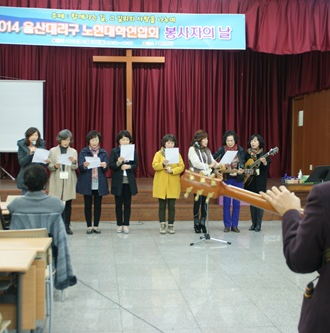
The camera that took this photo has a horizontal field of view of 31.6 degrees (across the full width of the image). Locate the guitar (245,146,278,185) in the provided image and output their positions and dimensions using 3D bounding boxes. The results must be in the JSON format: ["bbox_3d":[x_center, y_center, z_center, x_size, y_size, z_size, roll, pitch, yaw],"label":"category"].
[{"bbox_3d":[1.507,-0.065,9.450,1.000,0.390,0.120,-34,-10,19],"label":"guitar"}]

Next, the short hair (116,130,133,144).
[{"bbox_3d":[-0.638,-0.451,9.250,0.250,0.240,0.250,0,2,-6],"label":"short hair"}]

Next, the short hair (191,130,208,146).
[{"bbox_3d":[0.550,-0.440,9.200,0.230,0.250,0.210,2,3,45],"label":"short hair"}]

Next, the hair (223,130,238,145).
[{"bbox_3d":[1.066,-0.451,9.450,0.235,0.240,0.240,1,2,7],"label":"hair"}]

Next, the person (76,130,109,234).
[{"bbox_3d":[-1.125,0.246,9.060,0.520,1.600,0.420,0,2,-7],"label":"person"}]

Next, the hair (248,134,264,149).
[{"bbox_3d":[1.495,-0.409,9.550,0.250,0.240,0.250,2,2,25],"label":"hair"}]

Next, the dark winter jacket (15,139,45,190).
[{"bbox_3d":[-2.097,-0.032,9.250,0.520,0.820,0.380,0,2,-22],"label":"dark winter jacket"}]

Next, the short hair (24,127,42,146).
[{"bbox_3d":[-2.030,-0.460,8.950,0.240,0.280,0.240,-1,3,-21],"label":"short hair"}]

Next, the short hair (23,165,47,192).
[{"bbox_3d":[-1.120,0.104,5.050,0.205,0.240,0.220,0,2,3],"label":"short hair"}]

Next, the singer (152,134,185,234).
[{"bbox_3d":[0.055,0.270,9.100,0.510,1.550,0.380,0,2,-4],"label":"singer"}]

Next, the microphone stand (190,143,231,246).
[{"bbox_3d":[0.600,0.361,8.350,0.580,1.430,0.540,0,2,-12],"label":"microphone stand"}]

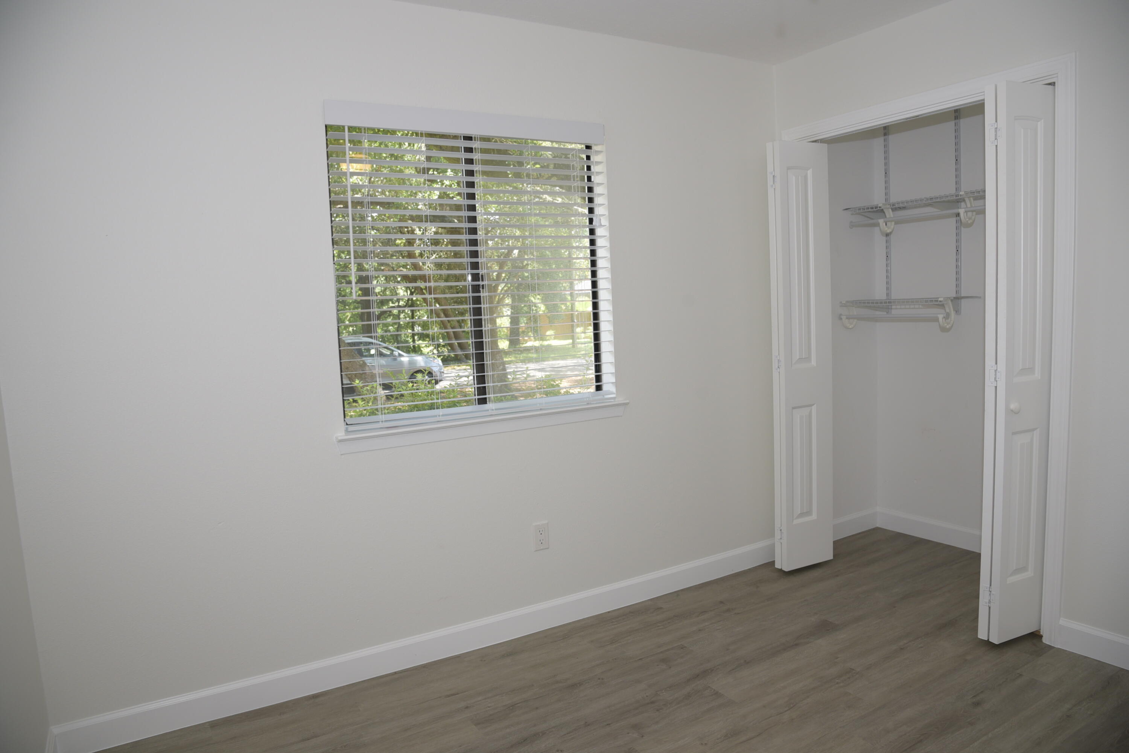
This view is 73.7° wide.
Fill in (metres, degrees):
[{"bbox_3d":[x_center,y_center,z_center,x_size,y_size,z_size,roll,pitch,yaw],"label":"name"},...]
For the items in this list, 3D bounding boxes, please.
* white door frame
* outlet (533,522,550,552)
[{"bbox_3d":[1.496,-0.101,3.260,0.110,2.129,1.308,-6,7,-31],"label":"white door frame"},{"bbox_3d":[-0.096,0.667,3.129,0.070,0.115,0.008,-6,7,-29],"label":"outlet"}]

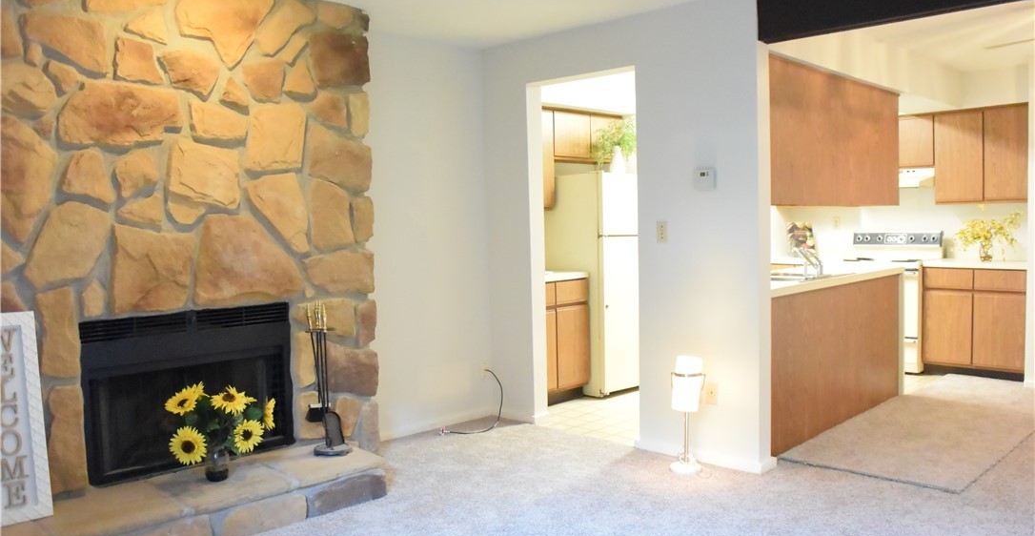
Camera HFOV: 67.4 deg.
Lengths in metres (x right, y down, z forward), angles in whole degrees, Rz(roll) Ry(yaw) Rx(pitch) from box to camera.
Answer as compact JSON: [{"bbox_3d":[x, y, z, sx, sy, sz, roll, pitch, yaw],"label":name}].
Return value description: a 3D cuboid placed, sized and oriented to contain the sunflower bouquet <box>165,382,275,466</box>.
[{"bbox_3d":[-1.364,0.724,3.577,0.460,0.385,0.380,-3,4,-31],"label":"sunflower bouquet"}]

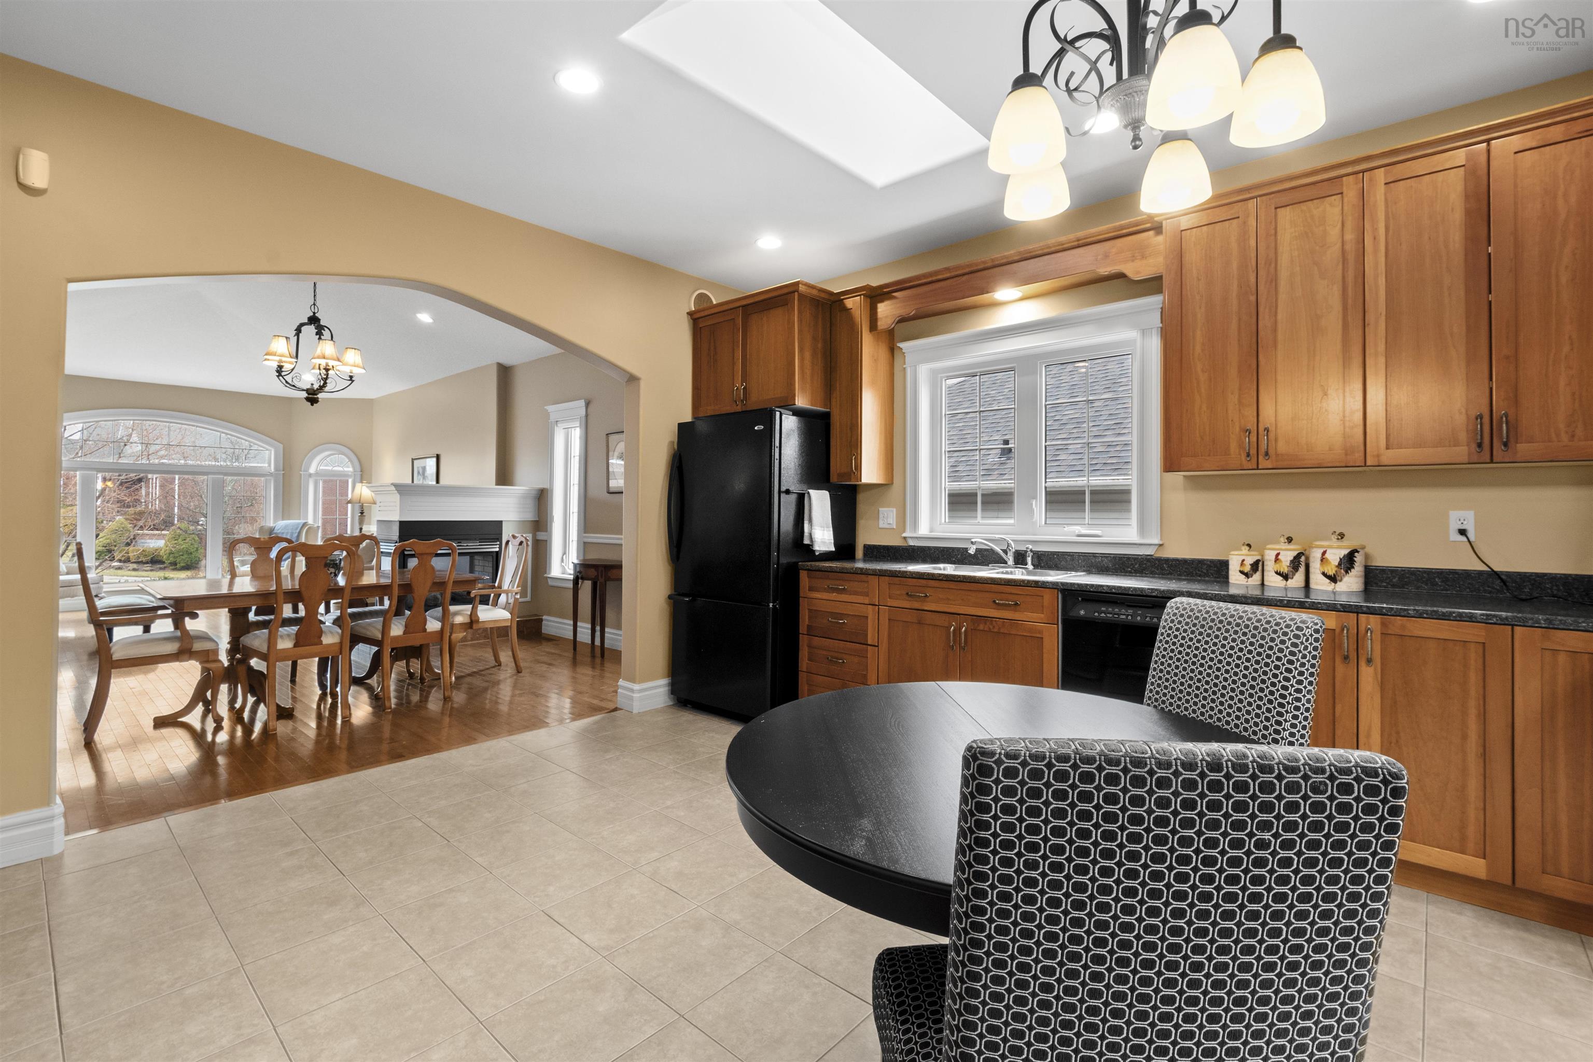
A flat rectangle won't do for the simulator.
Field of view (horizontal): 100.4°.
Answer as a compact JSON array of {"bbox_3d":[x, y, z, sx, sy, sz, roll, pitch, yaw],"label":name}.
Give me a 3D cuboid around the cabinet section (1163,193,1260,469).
[{"bbox_3d":[1.785,-0.774,2.826,0.326,1.062,0.330,0,0,41],"label":"cabinet section"}]

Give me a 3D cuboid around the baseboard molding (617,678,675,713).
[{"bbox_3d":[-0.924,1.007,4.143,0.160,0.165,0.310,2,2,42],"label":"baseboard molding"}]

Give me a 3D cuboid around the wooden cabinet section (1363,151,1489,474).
[{"bbox_3d":[2.272,-0.753,2.409,0.316,1.056,0.330,0,0,41],"label":"wooden cabinet section"}]

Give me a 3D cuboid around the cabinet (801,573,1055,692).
[{"bbox_3d":[0.768,0.683,3.506,1.448,0.870,0.600,2,2,41],"label":"cabinet"}]

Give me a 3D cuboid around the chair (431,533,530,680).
[{"bbox_3d":[-2.361,0.544,4.907,0.580,1.040,0.580,2,2,43],"label":"chair"}]

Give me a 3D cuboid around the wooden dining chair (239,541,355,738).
[{"bbox_3d":[-2.899,0.573,3.867,0.570,1.020,0.490,2,2,42],"label":"wooden dining chair"}]

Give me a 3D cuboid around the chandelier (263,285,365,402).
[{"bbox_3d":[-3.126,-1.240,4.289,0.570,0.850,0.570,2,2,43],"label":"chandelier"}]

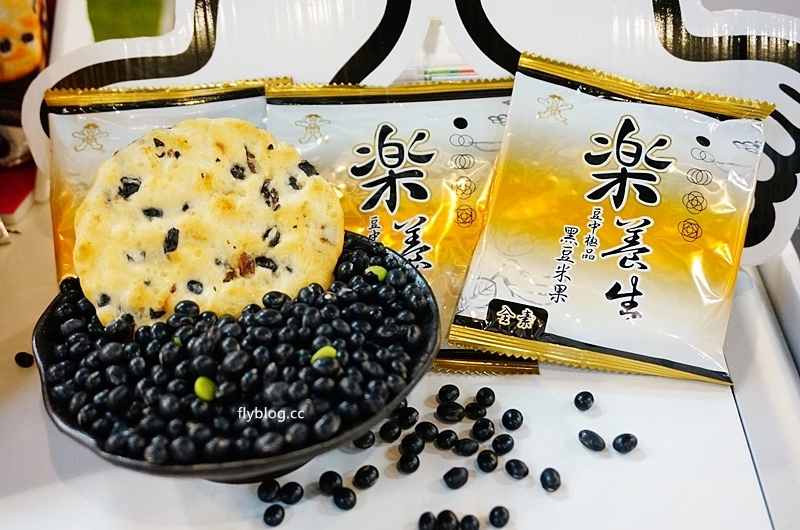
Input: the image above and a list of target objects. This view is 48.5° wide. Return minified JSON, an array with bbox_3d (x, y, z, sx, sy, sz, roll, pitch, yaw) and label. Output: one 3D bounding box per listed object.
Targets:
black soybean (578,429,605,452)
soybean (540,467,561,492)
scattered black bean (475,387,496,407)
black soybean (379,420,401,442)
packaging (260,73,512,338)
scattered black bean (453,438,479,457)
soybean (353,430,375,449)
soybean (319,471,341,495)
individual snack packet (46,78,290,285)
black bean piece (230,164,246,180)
[{"bbox_3d":[0.072,0.066,0.331,0.007,0.007,0.011,-24,40,-32],"label":"black soybean"},{"bbox_3d":[0.056,0.080,0.330,0.007,0.007,0.010,3,28,6],"label":"soybean"},{"bbox_3d":[0.034,0.052,0.351,0.007,0.007,0.008,6,34,9],"label":"scattered black bean"},{"bbox_3d":[-0.004,0.064,0.340,0.008,0.008,0.009,0,32,-1],"label":"black soybean"},{"bbox_3d":[0.001,-0.016,0.391,0.115,0.129,0.017,-2,4,0],"label":"packaging"},{"bbox_3d":[0.025,0.069,0.333,0.010,0.007,0.007,3,32,5],"label":"scattered black bean"},{"bbox_3d":[-0.013,0.065,0.331,0.008,0.007,0.008,-18,38,-26],"label":"soybean"},{"bbox_3d":[-0.025,0.081,0.327,0.008,0.008,0.009,-3,28,-5],"label":"soybean"},{"bbox_3d":[-0.102,-0.017,0.402,0.114,0.129,0.017,-4,4,-3],"label":"individual snack packet"},{"bbox_3d":[-0.060,-0.035,0.332,0.005,0.006,0.004,0,14,0],"label":"black bean piece"}]

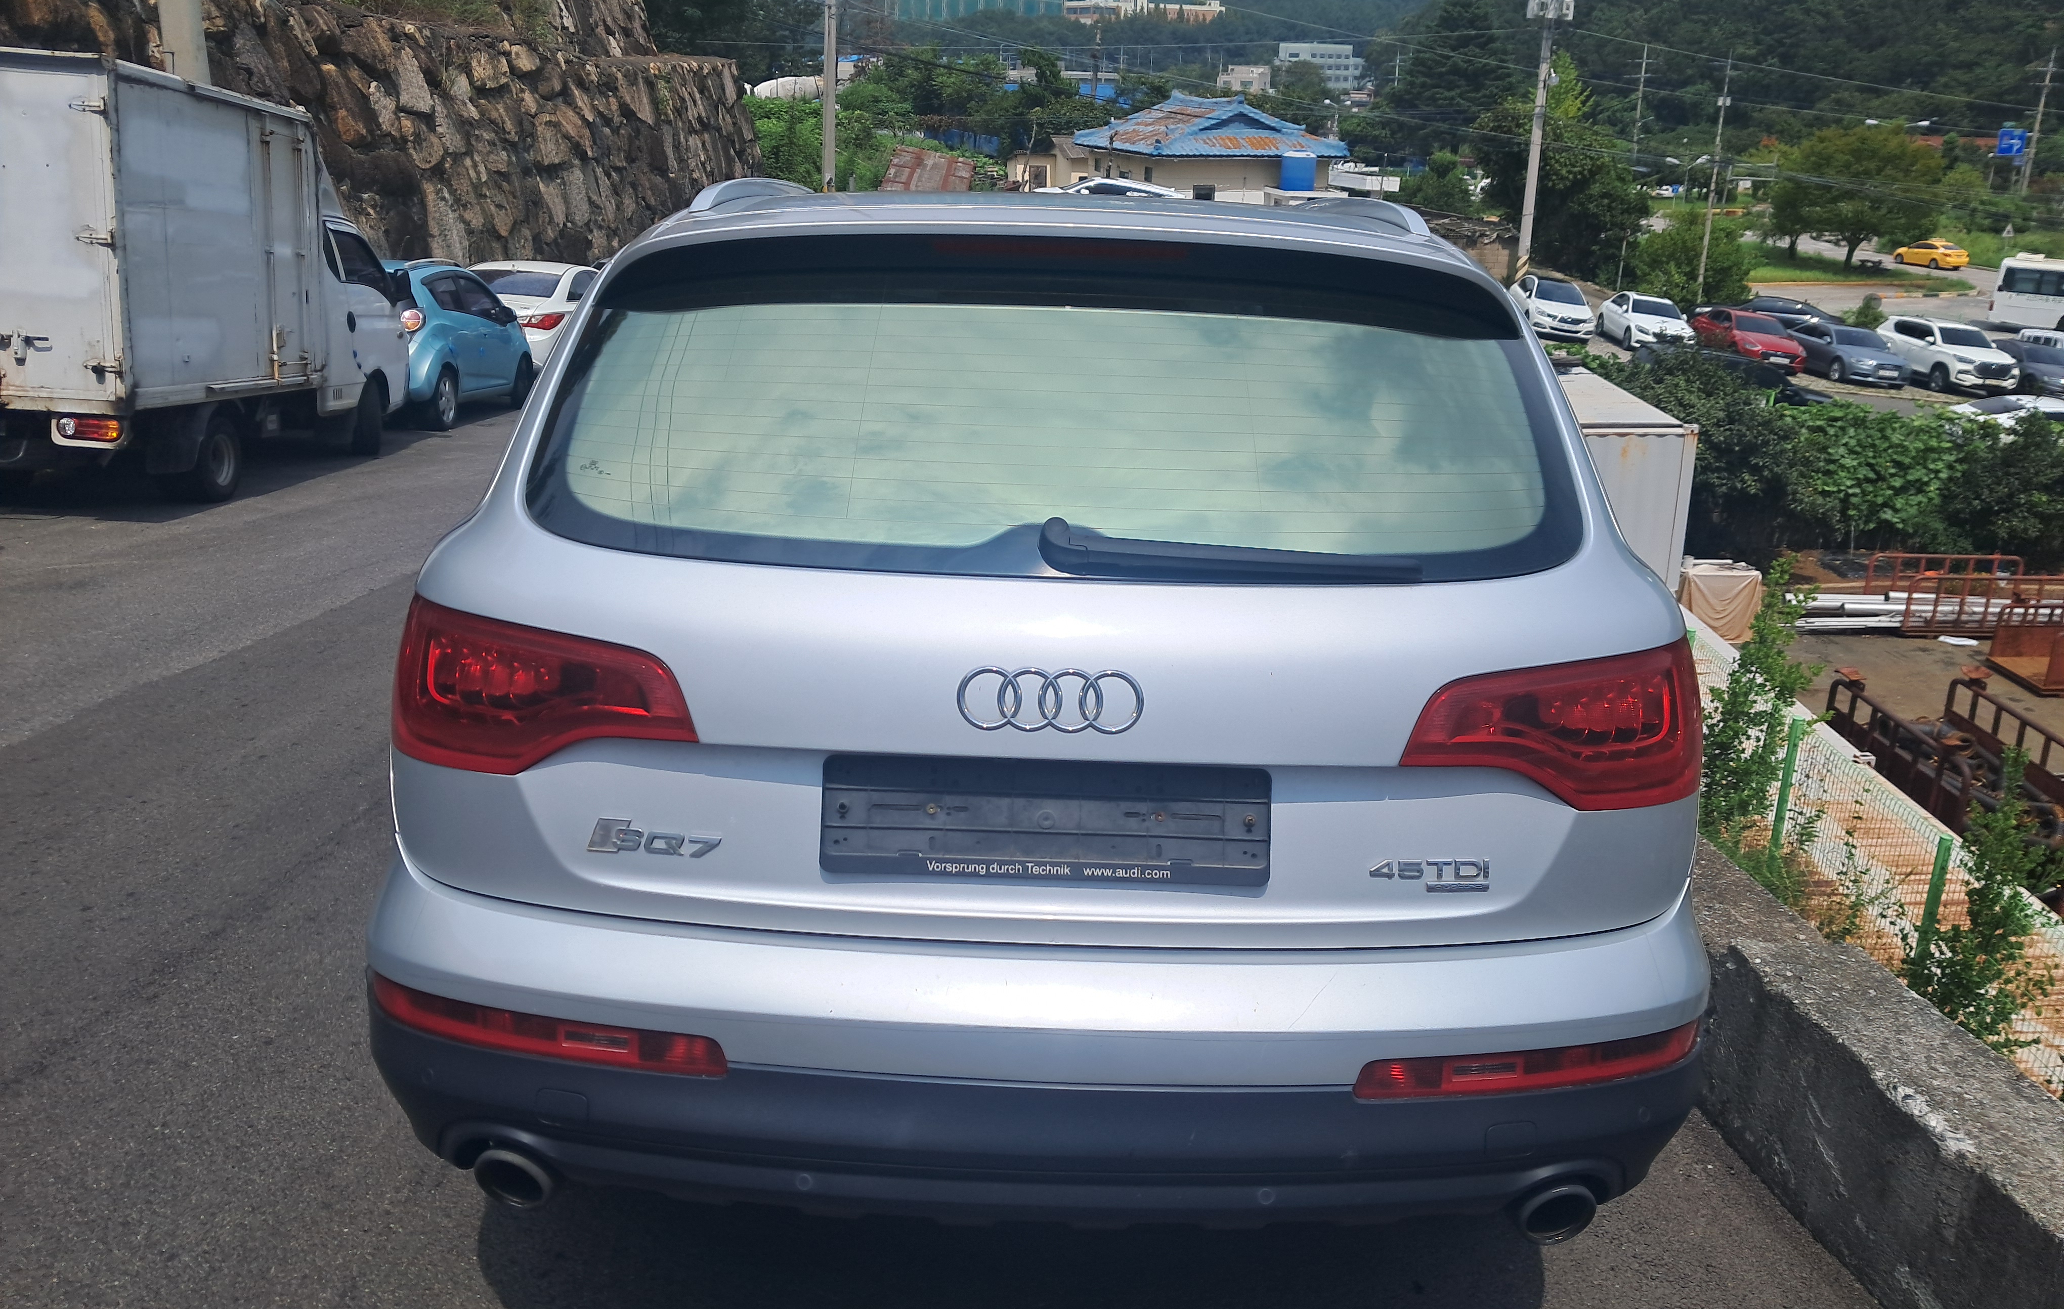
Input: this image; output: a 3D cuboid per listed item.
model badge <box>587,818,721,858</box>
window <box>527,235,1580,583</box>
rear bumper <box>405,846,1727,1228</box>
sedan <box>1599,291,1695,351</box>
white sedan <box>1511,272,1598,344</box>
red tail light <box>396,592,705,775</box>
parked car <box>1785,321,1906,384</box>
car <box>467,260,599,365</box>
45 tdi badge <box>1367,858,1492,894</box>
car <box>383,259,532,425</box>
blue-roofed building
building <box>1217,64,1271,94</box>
[{"bbox_3d":[-0.463,0.225,1.970,0.166,0.044,0.010,4,13,8],"label":"model badge"},{"bbox_3d":[0.028,-0.289,2.028,1.300,0.486,0.150,1,-25,0],"label":"window"},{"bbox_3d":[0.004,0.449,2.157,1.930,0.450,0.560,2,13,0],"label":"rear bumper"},{"bbox_3d":[18.637,-10.154,48.981,1.820,1.420,4.750,4,18,2],"label":"sedan"},{"bbox_3d":[16.450,-11.093,51.181,1.840,1.500,4.400,3,20,-1],"label":"white sedan"},{"bbox_3d":[-0.646,0.030,2.095,0.470,0.210,0.310,2,13,0],"label":"red tail light"},{"bbox_3d":[24.007,-9.059,47.689,1.870,1.460,4.900,2,20,-6],"label":"parked car"},{"bbox_3d":[-6.429,-4.344,21.027,1.835,1.470,4.820,1,15,-4],"label":"car"},{"bbox_3d":[0.483,0.269,1.958,0.146,0.045,0.008,1,14,-4],"label":"45 tdi badge"},{"bbox_3d":[-6.086,-3.065,15.639,1.600,1.520,3.600,1,13,-2],"label":"car"},{"bbox_3d":[6.832,-19.298,63.224,7.766,5.118,8.870,-4,19,-17],"label":"blue-roofed building"},{"bbox_3d":[42.147,-113.462,324.000,10.000,8.000,9.000,0,18,-5],"label":"building"}]

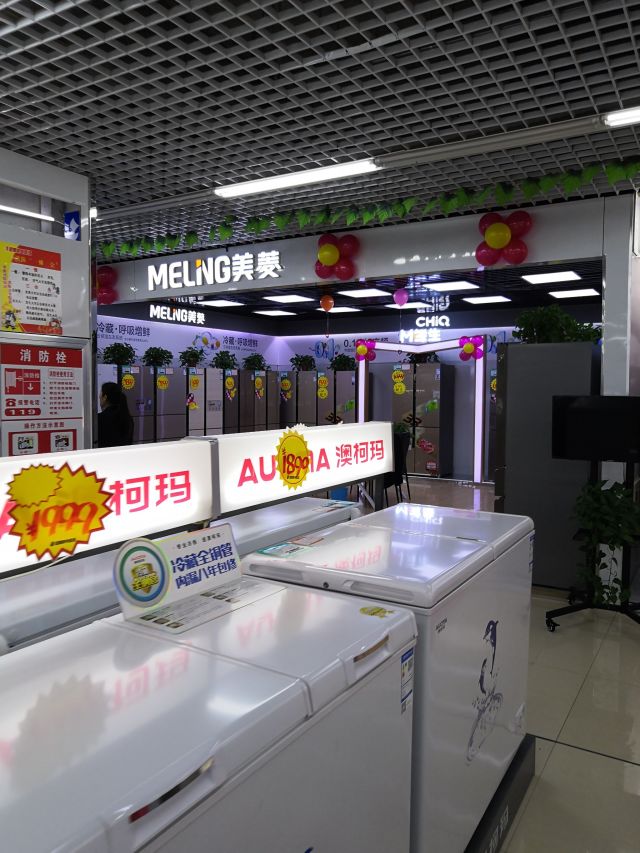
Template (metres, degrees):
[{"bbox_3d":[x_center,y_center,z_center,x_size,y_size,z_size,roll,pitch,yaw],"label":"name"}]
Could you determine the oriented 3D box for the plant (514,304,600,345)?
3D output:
[{"bbox_3d":[1.895,-0.813,5.331,0.700,0.340,0.520,2,4,31],"label":"plant"}]

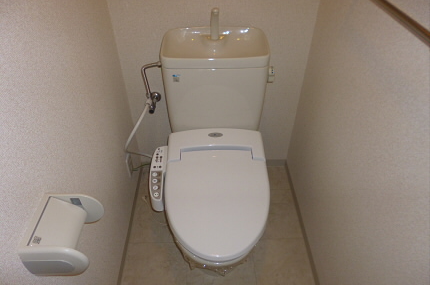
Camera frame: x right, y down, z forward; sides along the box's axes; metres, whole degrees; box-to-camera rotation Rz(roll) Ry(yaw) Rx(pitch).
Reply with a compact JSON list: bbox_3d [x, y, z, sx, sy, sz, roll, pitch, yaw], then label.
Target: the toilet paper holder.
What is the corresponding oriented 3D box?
[{"bbox_3d":[-0.342,0.214,0.701,0.127,0.106,0.148,-1,42,-1],"label":"toilet paper holder"}]

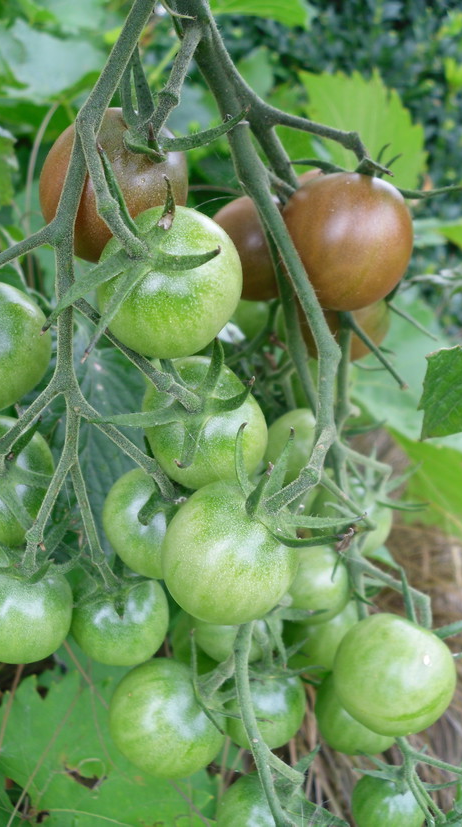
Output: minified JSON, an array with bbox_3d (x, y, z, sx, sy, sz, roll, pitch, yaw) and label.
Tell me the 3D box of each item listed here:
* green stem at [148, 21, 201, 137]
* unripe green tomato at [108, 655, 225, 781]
[{"bbox_3d":[-0.018,-0.106,0.270,0.009,0.041,0.006,17,-15,0],"label":"green stem"},{"bbox_3d":[-0.019,0.092,0.260,0.036,0.034,0.036,14,48,-33],"label":"unripe green tomato"}]

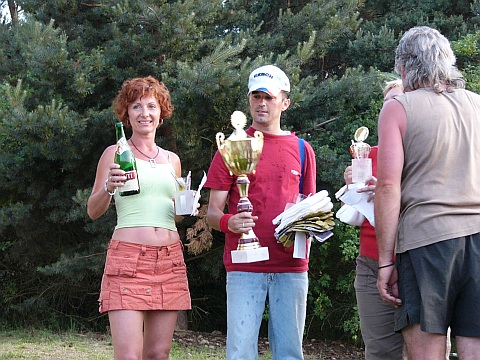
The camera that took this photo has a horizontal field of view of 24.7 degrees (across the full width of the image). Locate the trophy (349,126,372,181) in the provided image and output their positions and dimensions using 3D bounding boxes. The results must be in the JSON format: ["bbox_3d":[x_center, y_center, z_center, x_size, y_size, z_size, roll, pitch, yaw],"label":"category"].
[{"bbox_3d":[0.500,-0.105,4.550,0.092,0.232,0.083,0,3,5],"label":"trophy"}]

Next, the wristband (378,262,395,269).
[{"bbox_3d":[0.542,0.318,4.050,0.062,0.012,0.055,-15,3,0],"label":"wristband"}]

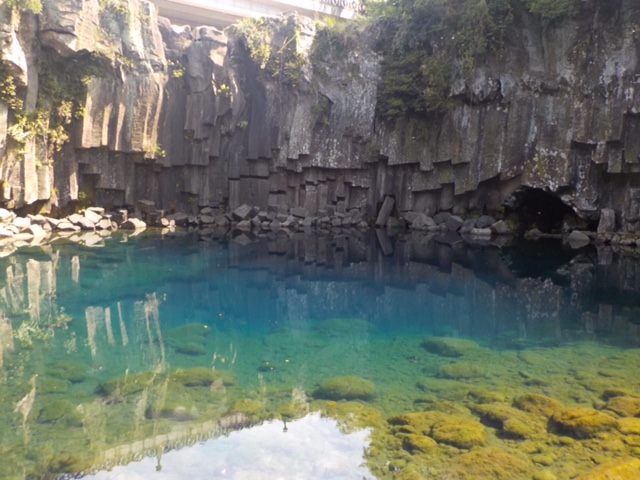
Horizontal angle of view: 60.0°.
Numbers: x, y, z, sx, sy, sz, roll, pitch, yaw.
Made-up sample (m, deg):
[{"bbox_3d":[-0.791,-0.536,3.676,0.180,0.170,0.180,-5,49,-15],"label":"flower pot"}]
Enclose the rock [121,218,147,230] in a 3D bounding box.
[{"bbox_3d":[-9.426,-0.809,28.035,1.270,0.540,0.900,-1,5,-19],"label":"rock"}]

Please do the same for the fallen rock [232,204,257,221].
[{"bbox_3d":[-4.473,-1.629,32.865,1.380,0.860,0.950,0,5,-8],"label":"fallen rock"}]

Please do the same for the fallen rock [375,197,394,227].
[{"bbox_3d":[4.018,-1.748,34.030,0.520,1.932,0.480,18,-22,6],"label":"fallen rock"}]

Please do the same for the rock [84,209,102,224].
[{"bbox_3d":[-11.705,-1.214,28.665,0.900,0.740,0.750,-1,5,-22],"label":"rock"}]

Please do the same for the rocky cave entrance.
[{"bbox_3d":[12.293,-1.581,30.240,3.400,2.400,1.500,5,6,38],"label":"rocky cave entrance"}]

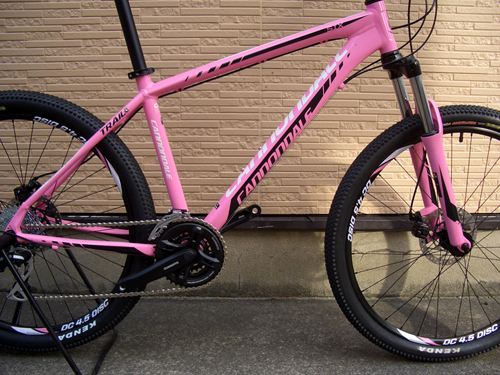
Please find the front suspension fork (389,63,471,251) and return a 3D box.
[{"bbox_3d":[0.444,-0.081,1.258,0.090,0.505,0.166,-20,11,-1],"label":"front suspension fork"}]

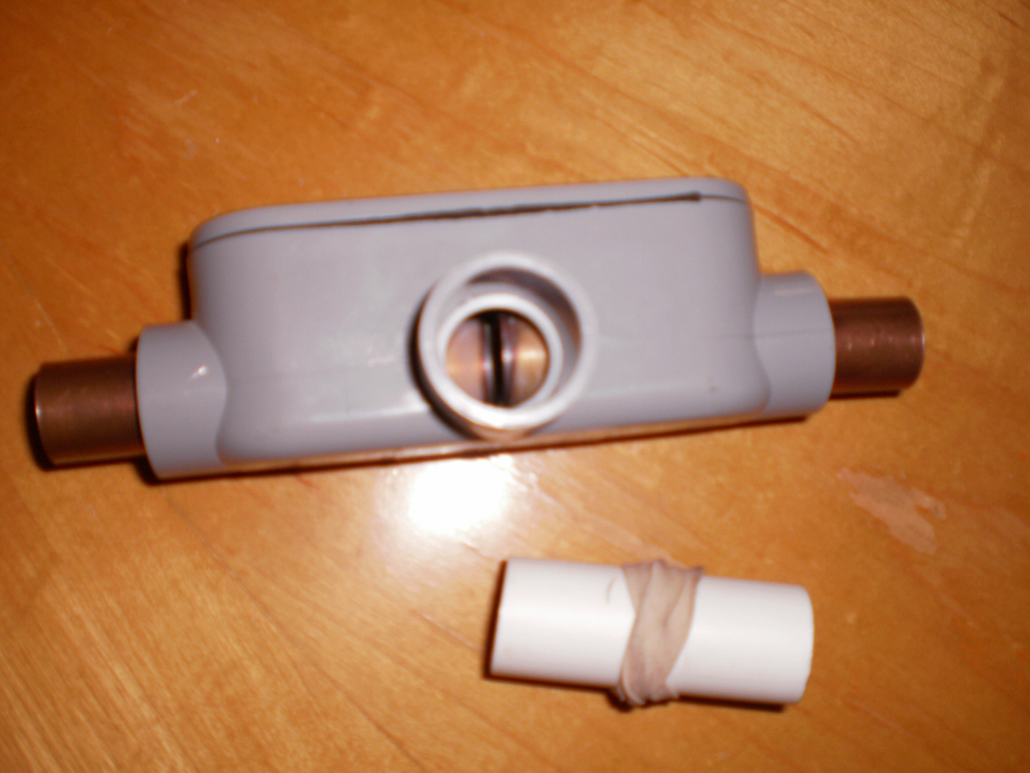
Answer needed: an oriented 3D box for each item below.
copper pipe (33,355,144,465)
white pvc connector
[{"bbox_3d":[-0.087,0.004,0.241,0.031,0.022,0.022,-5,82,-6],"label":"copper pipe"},{"bbox_3d":[0.031,0.056,0.246,0.069,0.028,0.028,6,81,-1],"label":"white pvc connector"}]

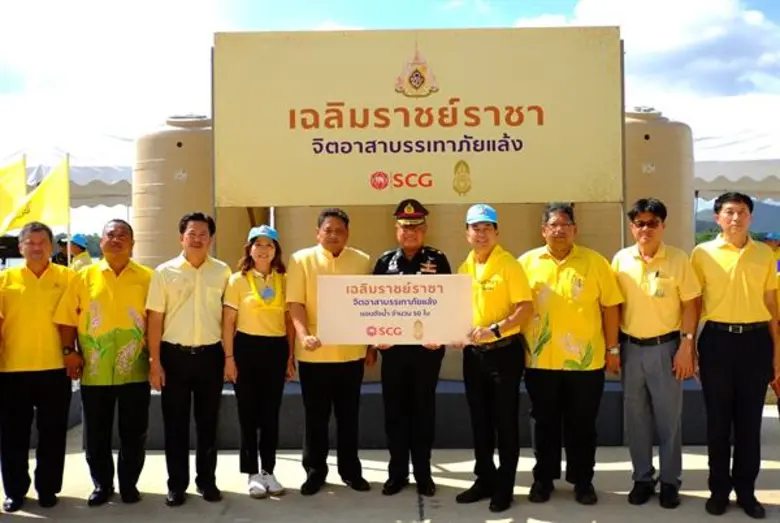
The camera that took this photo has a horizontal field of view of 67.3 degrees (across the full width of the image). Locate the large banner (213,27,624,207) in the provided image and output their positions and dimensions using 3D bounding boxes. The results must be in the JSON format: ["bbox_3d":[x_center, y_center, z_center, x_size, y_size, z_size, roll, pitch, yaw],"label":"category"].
[{"bbox_3d":[0.207,-1.048,4.250,2.950,1.280,0.080,0,1,1],"label":"large banner"}]

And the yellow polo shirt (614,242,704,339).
[{"bbox_3d":[1.533,0.167,3.370,0.500,0.560,0.280,0,1,27],"label":"yellow polo shirt"}]

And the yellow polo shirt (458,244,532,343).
[{"bbox_3d":[0.593,0.183,3.360,0.440,0.560,0.300,0,1,29],"label":"yellow polo shirt"}]

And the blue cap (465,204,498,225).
[{"bbox_3d":[0.520,-0.266,3.310,0.185,0.125,0.260,0,1,10],"label":"blue cap"}]

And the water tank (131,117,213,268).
[{"bbox_3d":[-1.683,-0.150,5.250,1.150,2.230,1.150,-1,1,-18],"label":"water tank"}]

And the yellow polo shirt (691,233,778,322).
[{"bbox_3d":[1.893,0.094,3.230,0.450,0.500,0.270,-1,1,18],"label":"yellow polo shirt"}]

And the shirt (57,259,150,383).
[{"bbox_3d":[-1.668,0.348,3.460,0.550,0.730,0.310,-1,1,-19],"label":"shirt"}]

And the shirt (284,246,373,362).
[{"bbox_3d":[-0.376,0.257,3.580,0.510,0.720,0.320,-1,0,-10],"label":"shirt"}]

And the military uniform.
[{"bbox_3d":[0.131,0.507,3.580,0.490,1.760,0.360,-1,0,0],"label":"military uniform"}]

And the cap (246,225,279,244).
[{"bbox_3d":[-0.768,-0.160,3.530,0.185,0.135,0.260,-1,1,-15],"label":"cap"}]

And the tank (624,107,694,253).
[{"bbox_3d":[2.078,-0.230,5.329,1.250,2.330,1.250,-1,0,0],"label":"tank"}]

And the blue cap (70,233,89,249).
[{"bbox_3d":[-3.269,-0.213,6.100,0.270,0.150,0.180,15,3,9],"label":"blue cap"}]

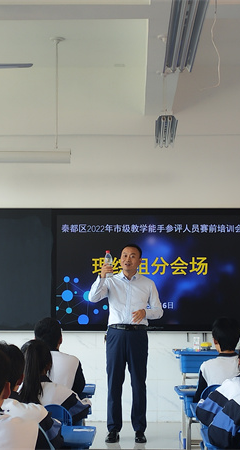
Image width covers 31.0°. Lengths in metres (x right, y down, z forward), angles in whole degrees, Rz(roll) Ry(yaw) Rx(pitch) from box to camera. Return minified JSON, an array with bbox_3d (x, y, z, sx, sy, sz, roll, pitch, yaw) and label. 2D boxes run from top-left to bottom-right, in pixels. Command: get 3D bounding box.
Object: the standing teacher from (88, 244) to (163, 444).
[{"bbox_3d":[0.054,1.046,3.888,0.660,1.740,0.420,0,-3,3],"label":"standing teacher"}]

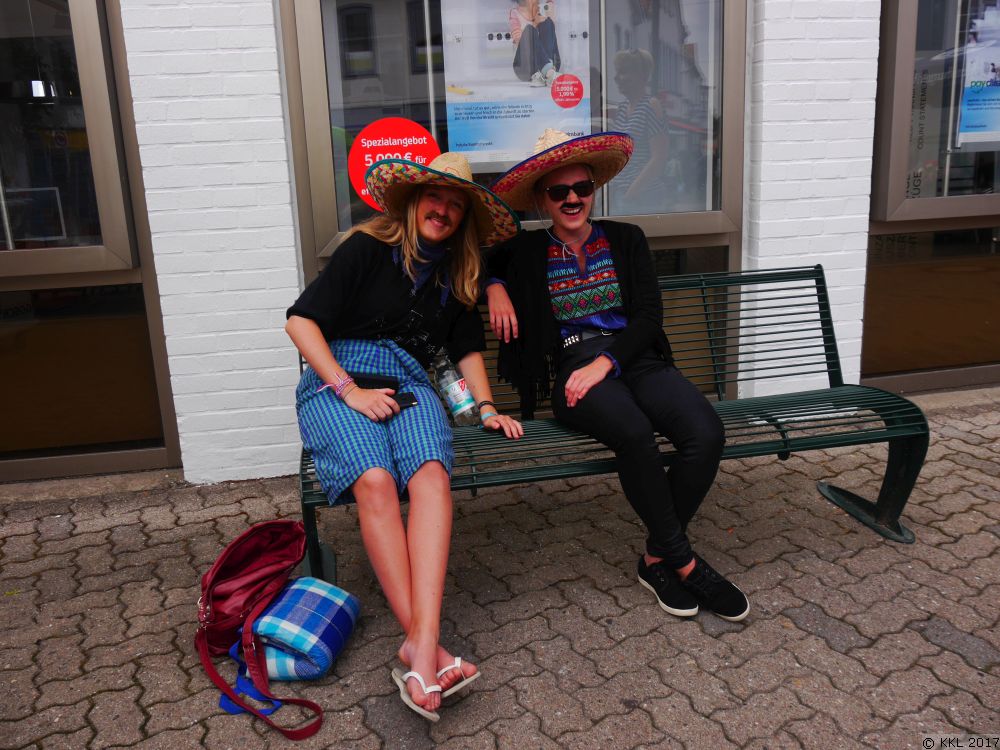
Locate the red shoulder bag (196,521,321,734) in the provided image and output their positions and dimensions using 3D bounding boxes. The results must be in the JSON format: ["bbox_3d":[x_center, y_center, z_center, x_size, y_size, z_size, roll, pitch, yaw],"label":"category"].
[{"bbox_3d":[-0.651,0.598,2.053,0.350,0.280,0.640,-6,13,-17],"label":"red shoulder bag"}]

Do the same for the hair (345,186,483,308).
[{"bbox_3d":[-0.228,-0.362,2.180,0.370,0.370,0.260,-2,13,3],"label":"hair"}]

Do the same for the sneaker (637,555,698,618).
[{"bbox_3d":[0.485,0.579,2.318,0.100,0.105,0.272,-6,13,-16],"label":"sneaker"}]

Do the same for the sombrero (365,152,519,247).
[{"bbox_3d":[-0.142,-0.502,2.203,0.450,0.155,0.460,19,-14,2],"label":"sombrero"}]

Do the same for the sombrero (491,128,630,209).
[{"bbox_3d":[0.178,-0.650,2.462,0.460,0.150,0.460,-16,-9,2],"label":"sombrero"}]

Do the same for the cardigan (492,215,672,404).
[{"bbox_3d":[0.241,-0.184,2.420,0.540,0.560,0.380,-3,13,-2],"label":"cardigan"}]

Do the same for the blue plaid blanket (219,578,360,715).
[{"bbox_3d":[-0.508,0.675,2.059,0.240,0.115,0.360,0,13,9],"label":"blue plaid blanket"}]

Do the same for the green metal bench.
[{"bbox_3d":[0.339,0.149,2.583,2.000,0.840,0.630,-5,13,-11],"label":"green metal bench"}]

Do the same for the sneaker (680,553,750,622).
[{"bbox_3d":[0.602,0.580,2.287,0.100,0.105,0.275,-6,13,-17],"label":"sneaker"}]

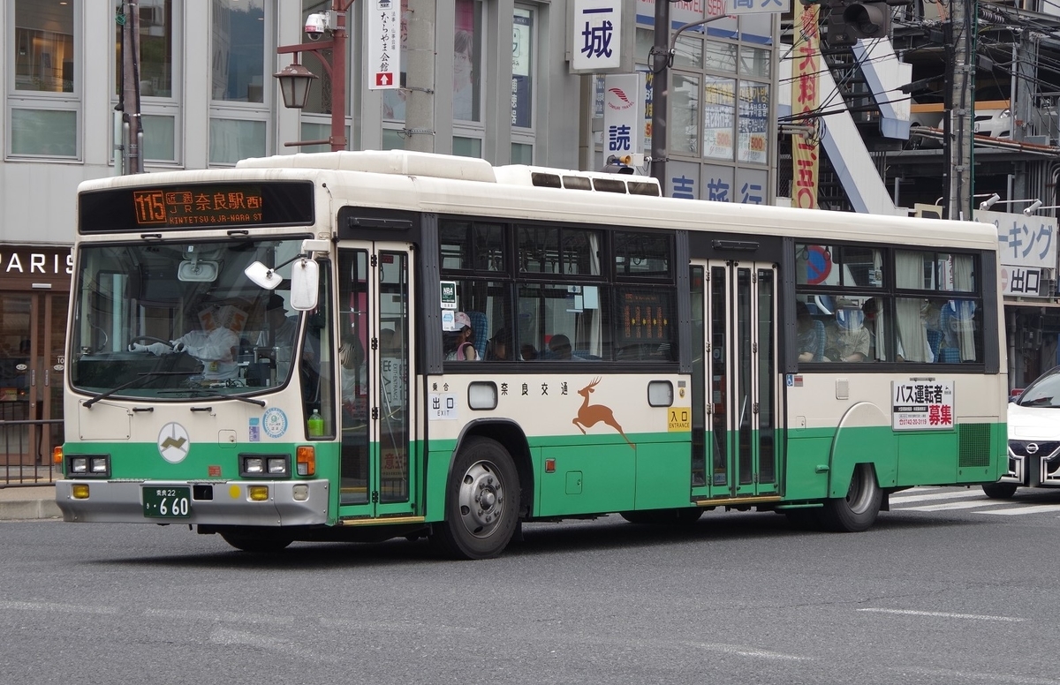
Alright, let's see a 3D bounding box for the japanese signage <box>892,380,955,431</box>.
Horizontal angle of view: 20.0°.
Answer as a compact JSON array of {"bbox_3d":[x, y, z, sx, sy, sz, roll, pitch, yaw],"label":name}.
[{"bbox_3d":[3.734,0.598,28.526,0.040,0.475,1.230,0,0,37],"label":"japanese signage"}]

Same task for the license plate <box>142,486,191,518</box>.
[{"bbox_3d":[-2.658,1.175,22.000,0.440,0.220,0.020,0,0,35],"label":"license plate"}]

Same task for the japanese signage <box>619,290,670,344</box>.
[{"bbox_3d":[0.947,-0.208,24.862,0.060,0.450,0.750,0,0,37],"label":"japanese signage"}]

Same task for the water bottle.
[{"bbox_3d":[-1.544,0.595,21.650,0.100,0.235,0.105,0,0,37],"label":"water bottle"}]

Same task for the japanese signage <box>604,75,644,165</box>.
[{"bbox_3d":[1.294,-2.570,42.100,0.570,2.350,0.200,0,0,30],"label":"japanese signage"}]

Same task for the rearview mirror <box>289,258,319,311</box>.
[{"bbox_3d":[-1.603,-0.409,21.250,0.210,0.370,0.080,1,0,7],"label":"rearview mirror"}]

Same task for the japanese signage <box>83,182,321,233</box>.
[{"bbox_3d":[-2.521,-0.984,22.169,2.300,0.340,0.120,0,0,37],"label":"japanese signage"}]

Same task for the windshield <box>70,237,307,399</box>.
[{"bbox_3d":[-2.545,-0.174,22.142,2.250,1.200,0.250,0,-4,37],"label":"windshield"}]

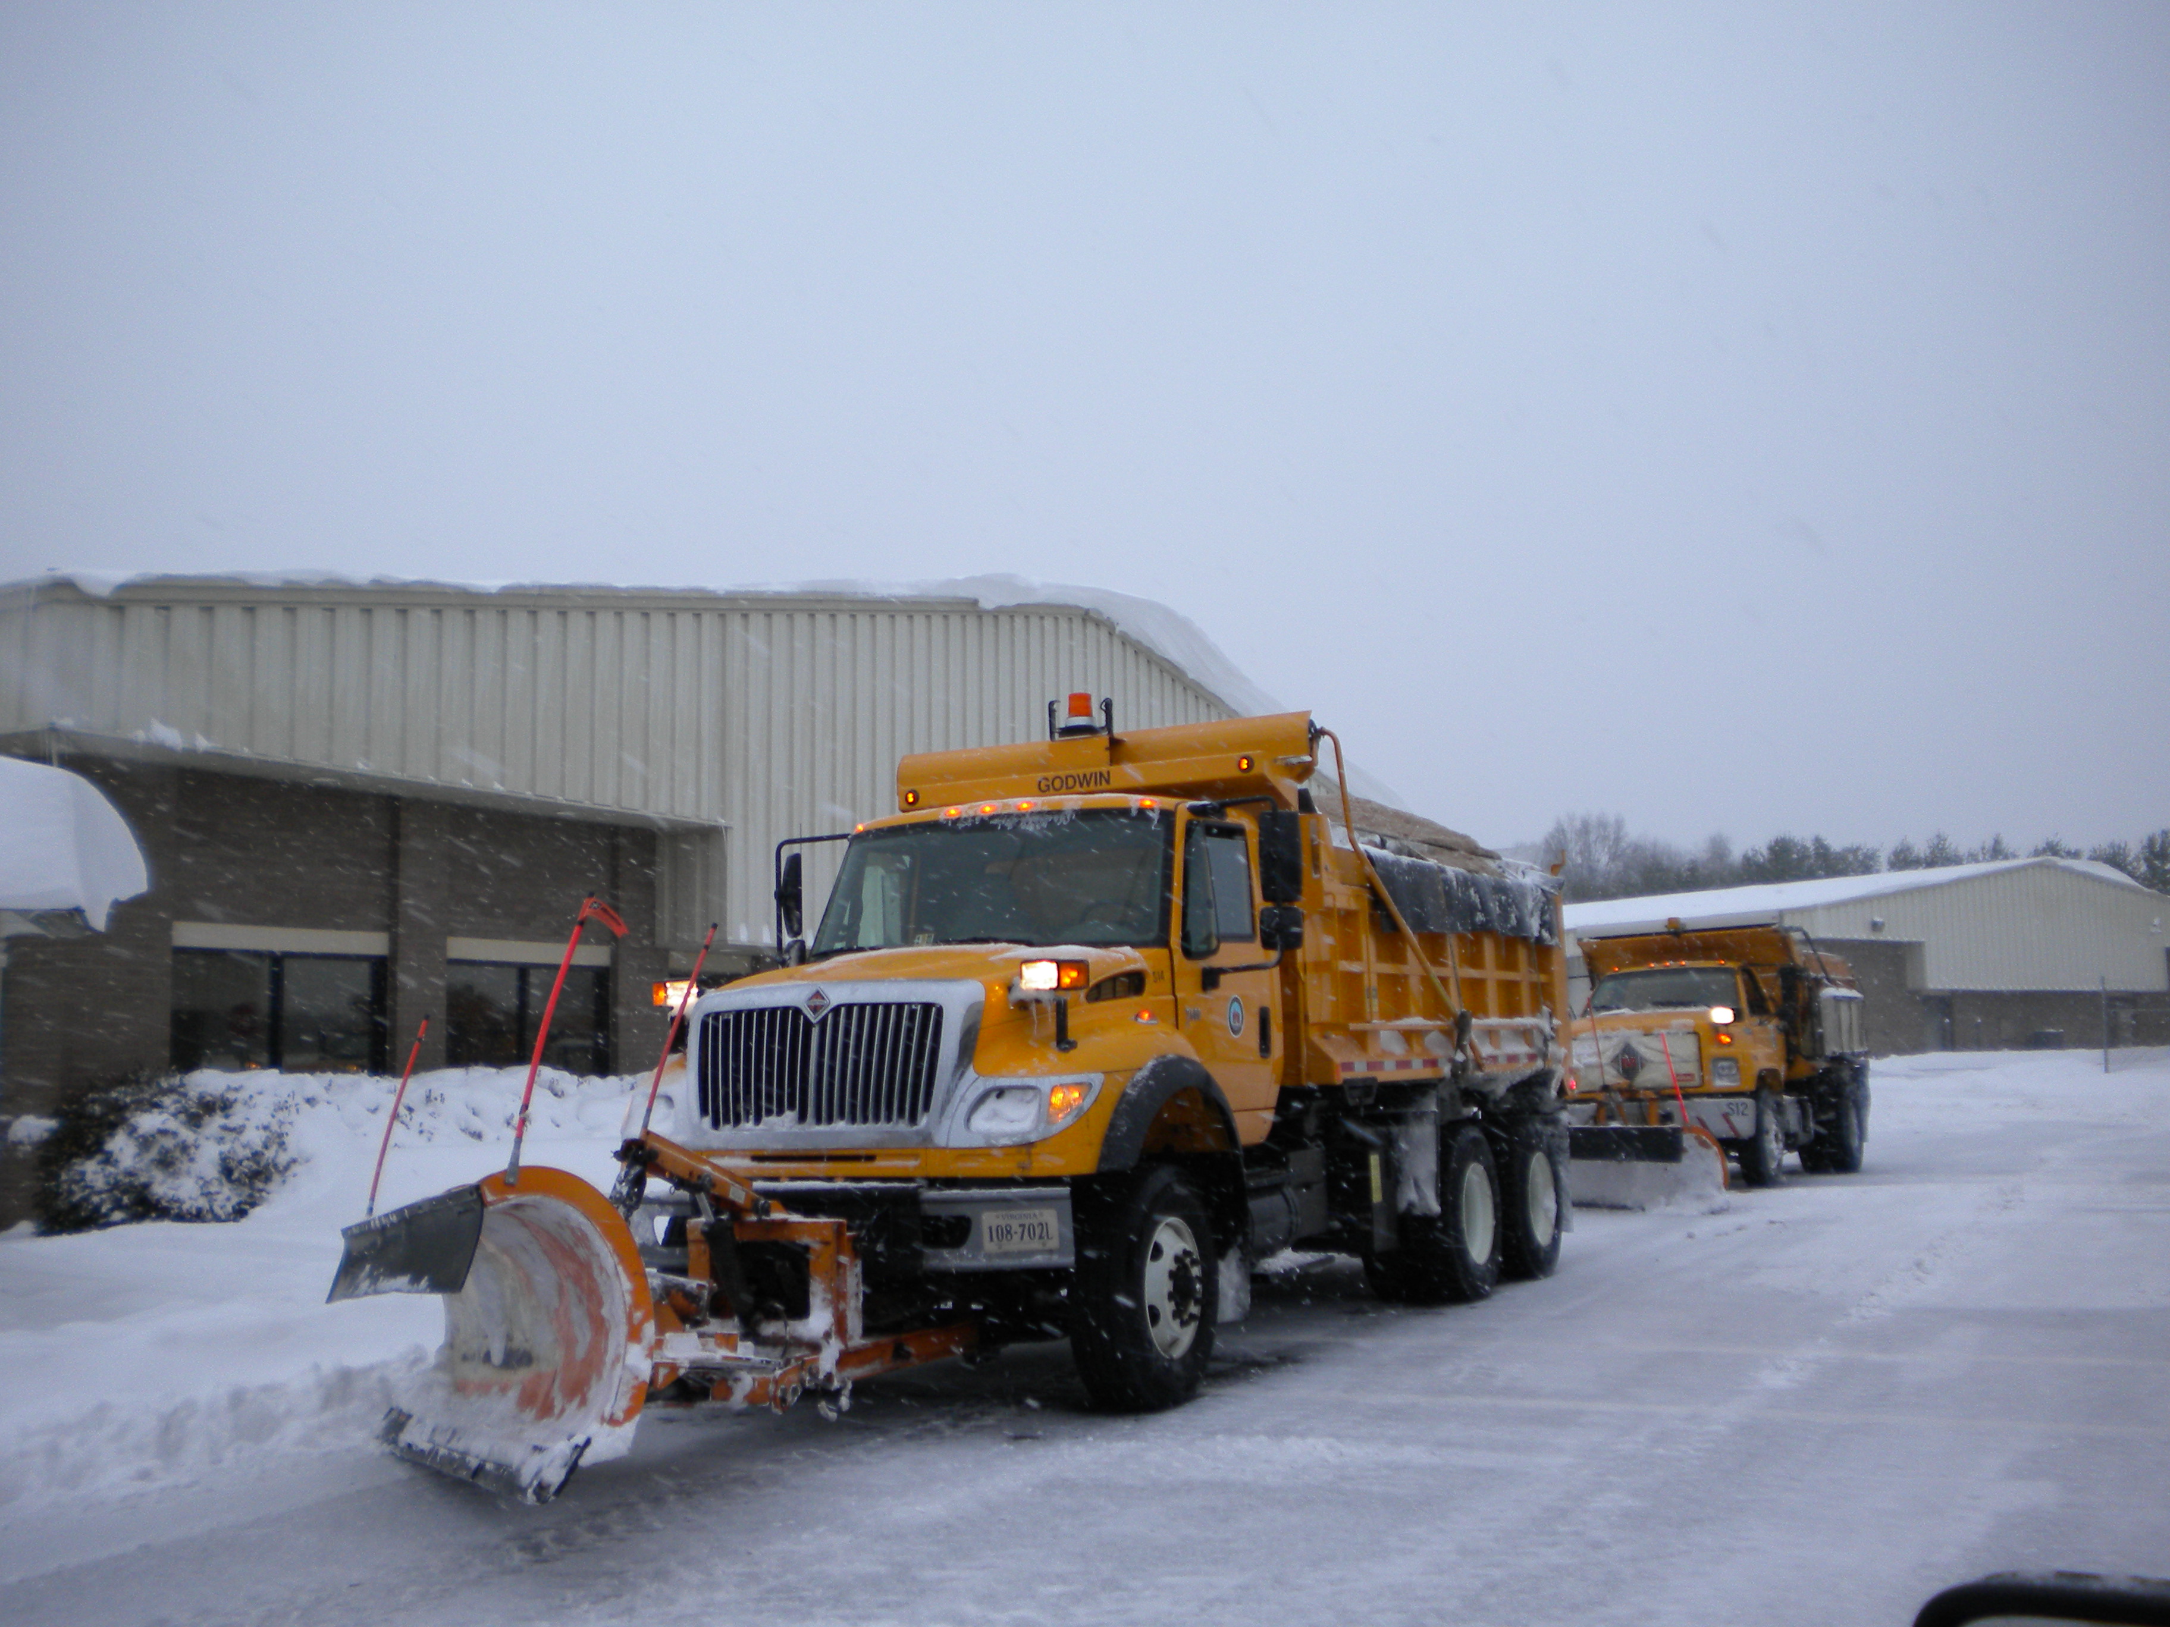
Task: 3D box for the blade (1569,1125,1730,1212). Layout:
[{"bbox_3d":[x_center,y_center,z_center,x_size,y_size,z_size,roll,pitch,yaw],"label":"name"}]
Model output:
[{"bbox_3d":[4.879,3.311,20.711,0.520,0.800,3.100,2,-7,-27],"label":"blade"}]

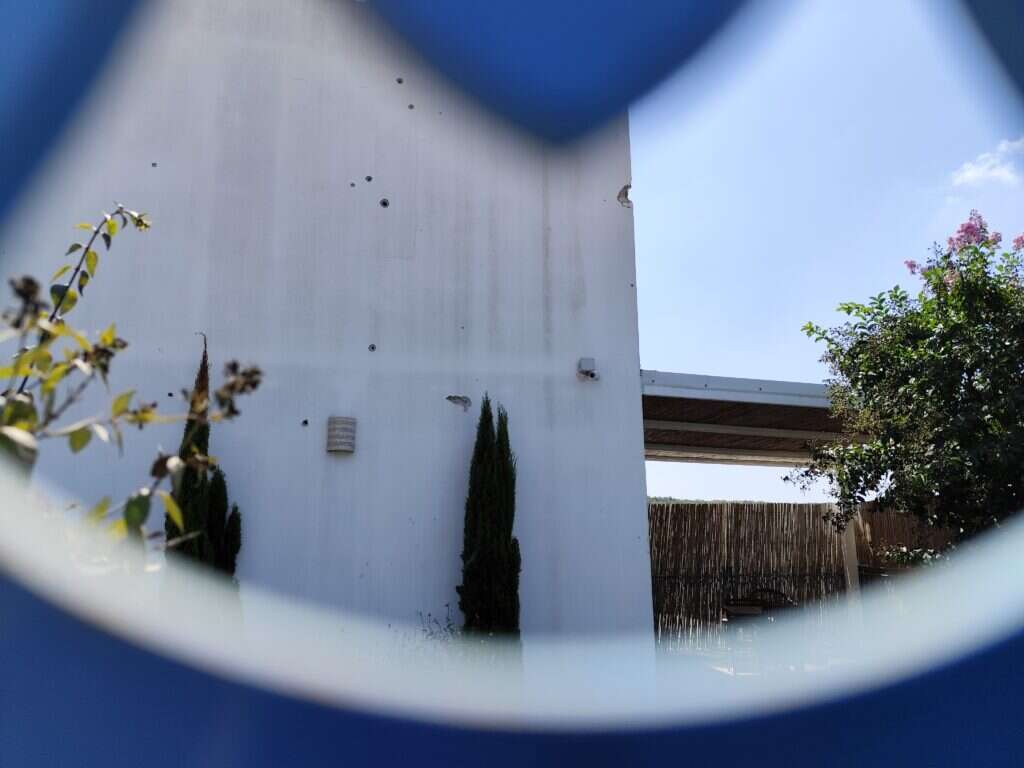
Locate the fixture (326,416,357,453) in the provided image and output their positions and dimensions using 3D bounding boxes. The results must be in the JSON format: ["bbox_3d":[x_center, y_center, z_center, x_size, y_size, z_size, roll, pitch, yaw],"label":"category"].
[{"bbox_3d":[-1.287,0.386,5.157,0.199,0.263,0.110,2,-11,-12],"label":"fixture"}]

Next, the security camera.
[{"bbox_3d":[0.639,-0.119,5.655,0.147,0.168,0.140,2,-11,-12],"label":"security camera"}]

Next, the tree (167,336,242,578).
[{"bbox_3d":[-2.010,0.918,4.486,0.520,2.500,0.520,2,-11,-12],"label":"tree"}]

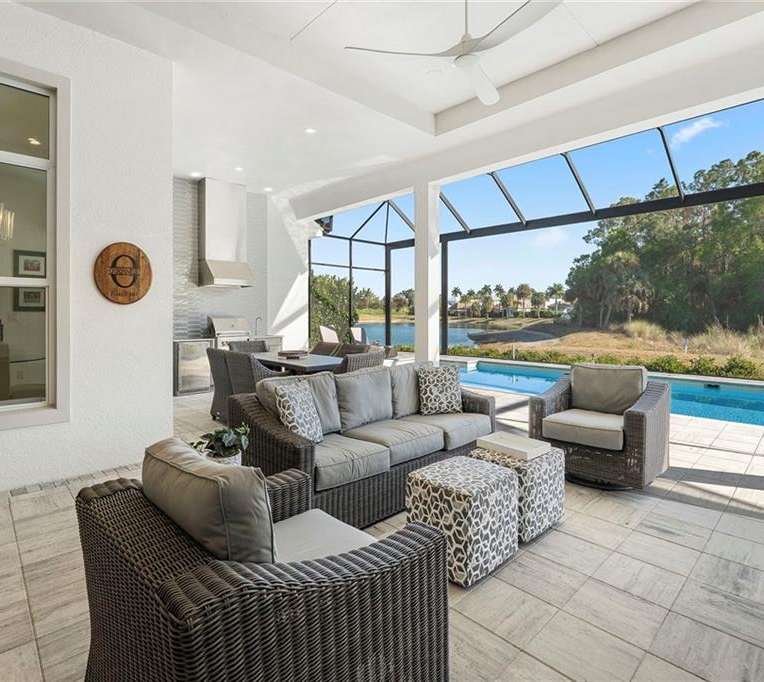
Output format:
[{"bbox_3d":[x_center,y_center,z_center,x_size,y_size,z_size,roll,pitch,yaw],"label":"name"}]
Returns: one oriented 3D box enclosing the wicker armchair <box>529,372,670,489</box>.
[{"bbox_3d":[1.983,0.725,3.611,0.760,0.870,0.910,-2,3,-43],"label":"wicker armchair"}]

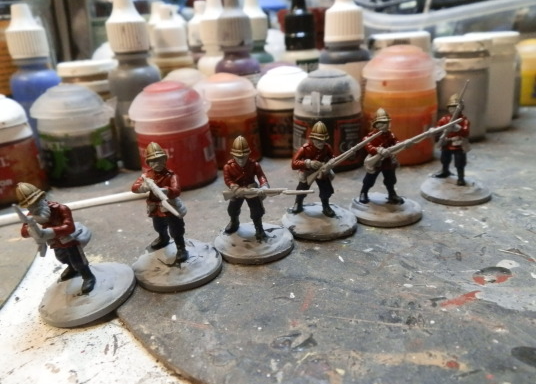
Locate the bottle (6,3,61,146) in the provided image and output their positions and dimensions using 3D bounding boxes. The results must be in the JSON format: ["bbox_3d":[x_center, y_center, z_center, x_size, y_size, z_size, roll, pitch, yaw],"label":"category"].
[{"bbox_3d":[-0.120,-0.056,0.226,0.025,0.077,0.025,-13,24,-25],"label":"bottle"}]

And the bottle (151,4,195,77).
[{"bbox_3d":[-0.054,-0.067,0.250,0.025,0.074,0.025,-7,22,-10],"label":"bottle"}]

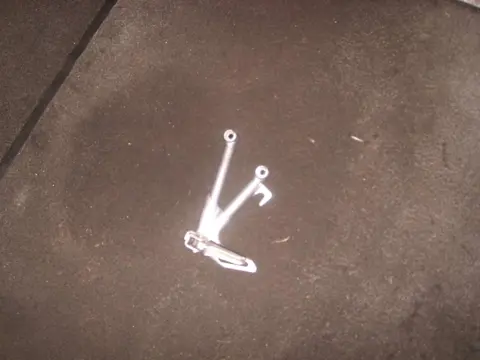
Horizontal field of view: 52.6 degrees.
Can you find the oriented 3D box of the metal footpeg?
[{"bbox_3d":[0.001,0.034,0.870,0.140,0.050,0.248,18,71,6],"label":"metal footpeg"}]

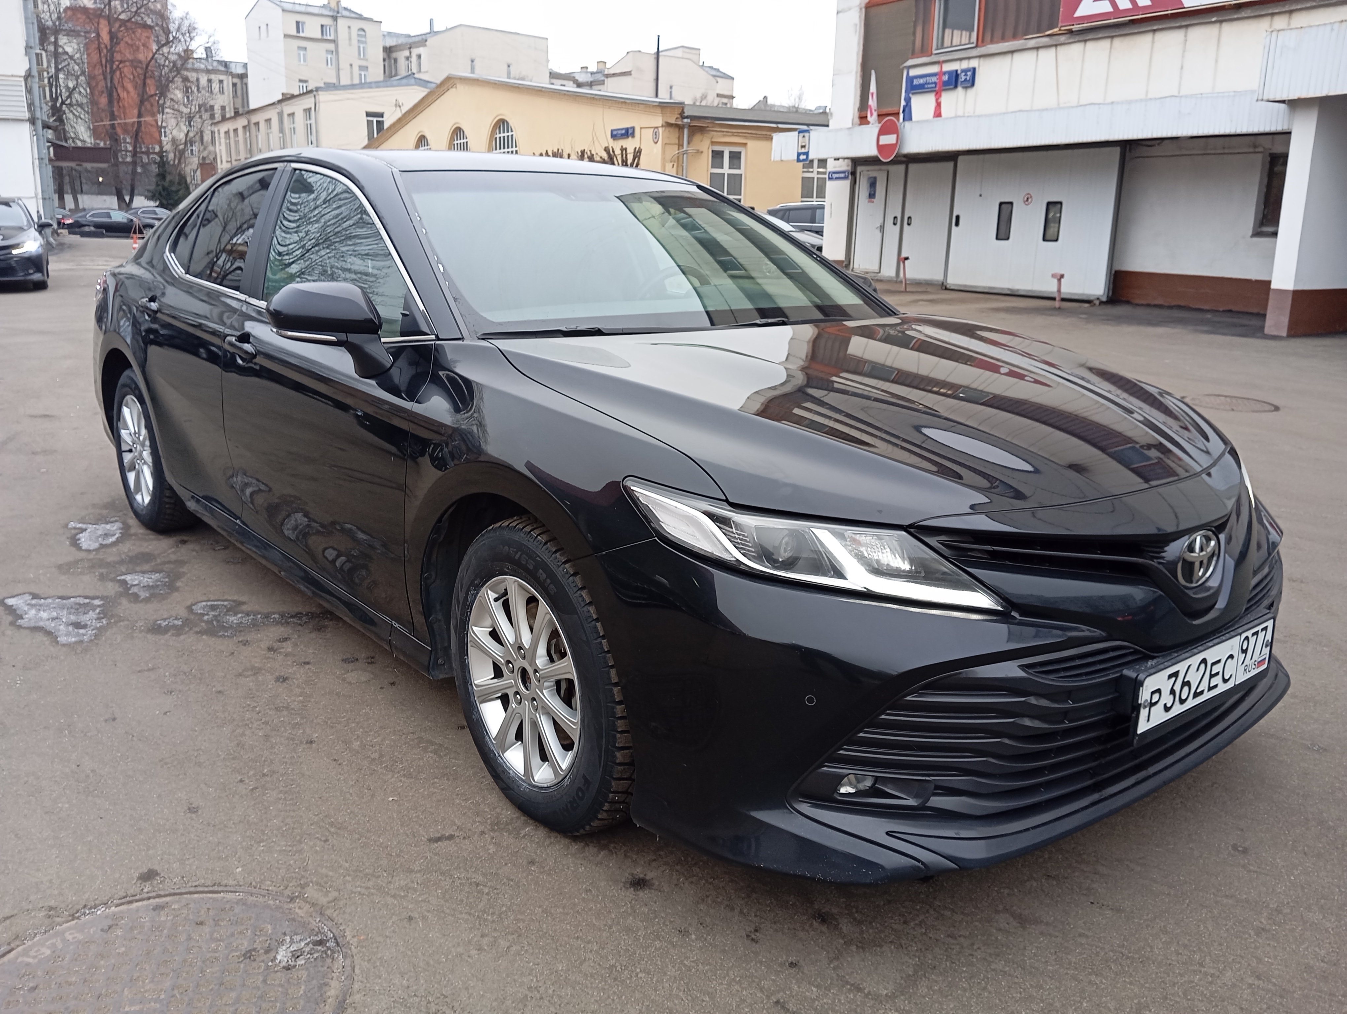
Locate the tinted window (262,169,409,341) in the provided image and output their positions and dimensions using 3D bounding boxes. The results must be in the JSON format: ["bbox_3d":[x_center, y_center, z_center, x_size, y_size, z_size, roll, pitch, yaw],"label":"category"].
[{"bbox_3d":[-0.903,-0.704,2.971,0.080,0.488,1.100,18,0,-42],"label":"tinted window"}]

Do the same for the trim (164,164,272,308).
[{"bbox_3d":[-1.527,-0.939,3.708,0.080,0.465,1.137,18,0,-42],"label":"trim"}]

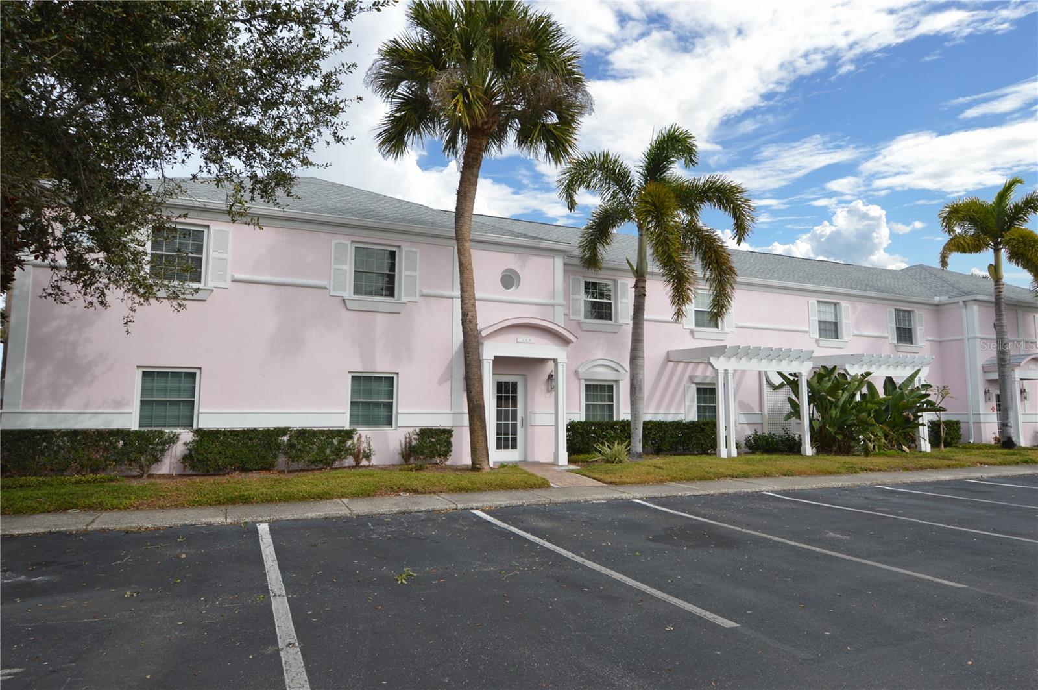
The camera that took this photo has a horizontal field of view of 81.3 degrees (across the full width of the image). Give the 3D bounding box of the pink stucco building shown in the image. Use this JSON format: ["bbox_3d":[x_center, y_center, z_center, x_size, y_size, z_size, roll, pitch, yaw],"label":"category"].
[{"bbox_3d":[6.443,-0.374,24.853,40.502,8.544,14.609,3,-6,-23],"label":"pink stucco building"}]

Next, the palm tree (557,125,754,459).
[{"bbox_3d":[3.849,-1.753,16.714,5.450,9.600,5.200,0,-6,0],"label":"palm tree"}]

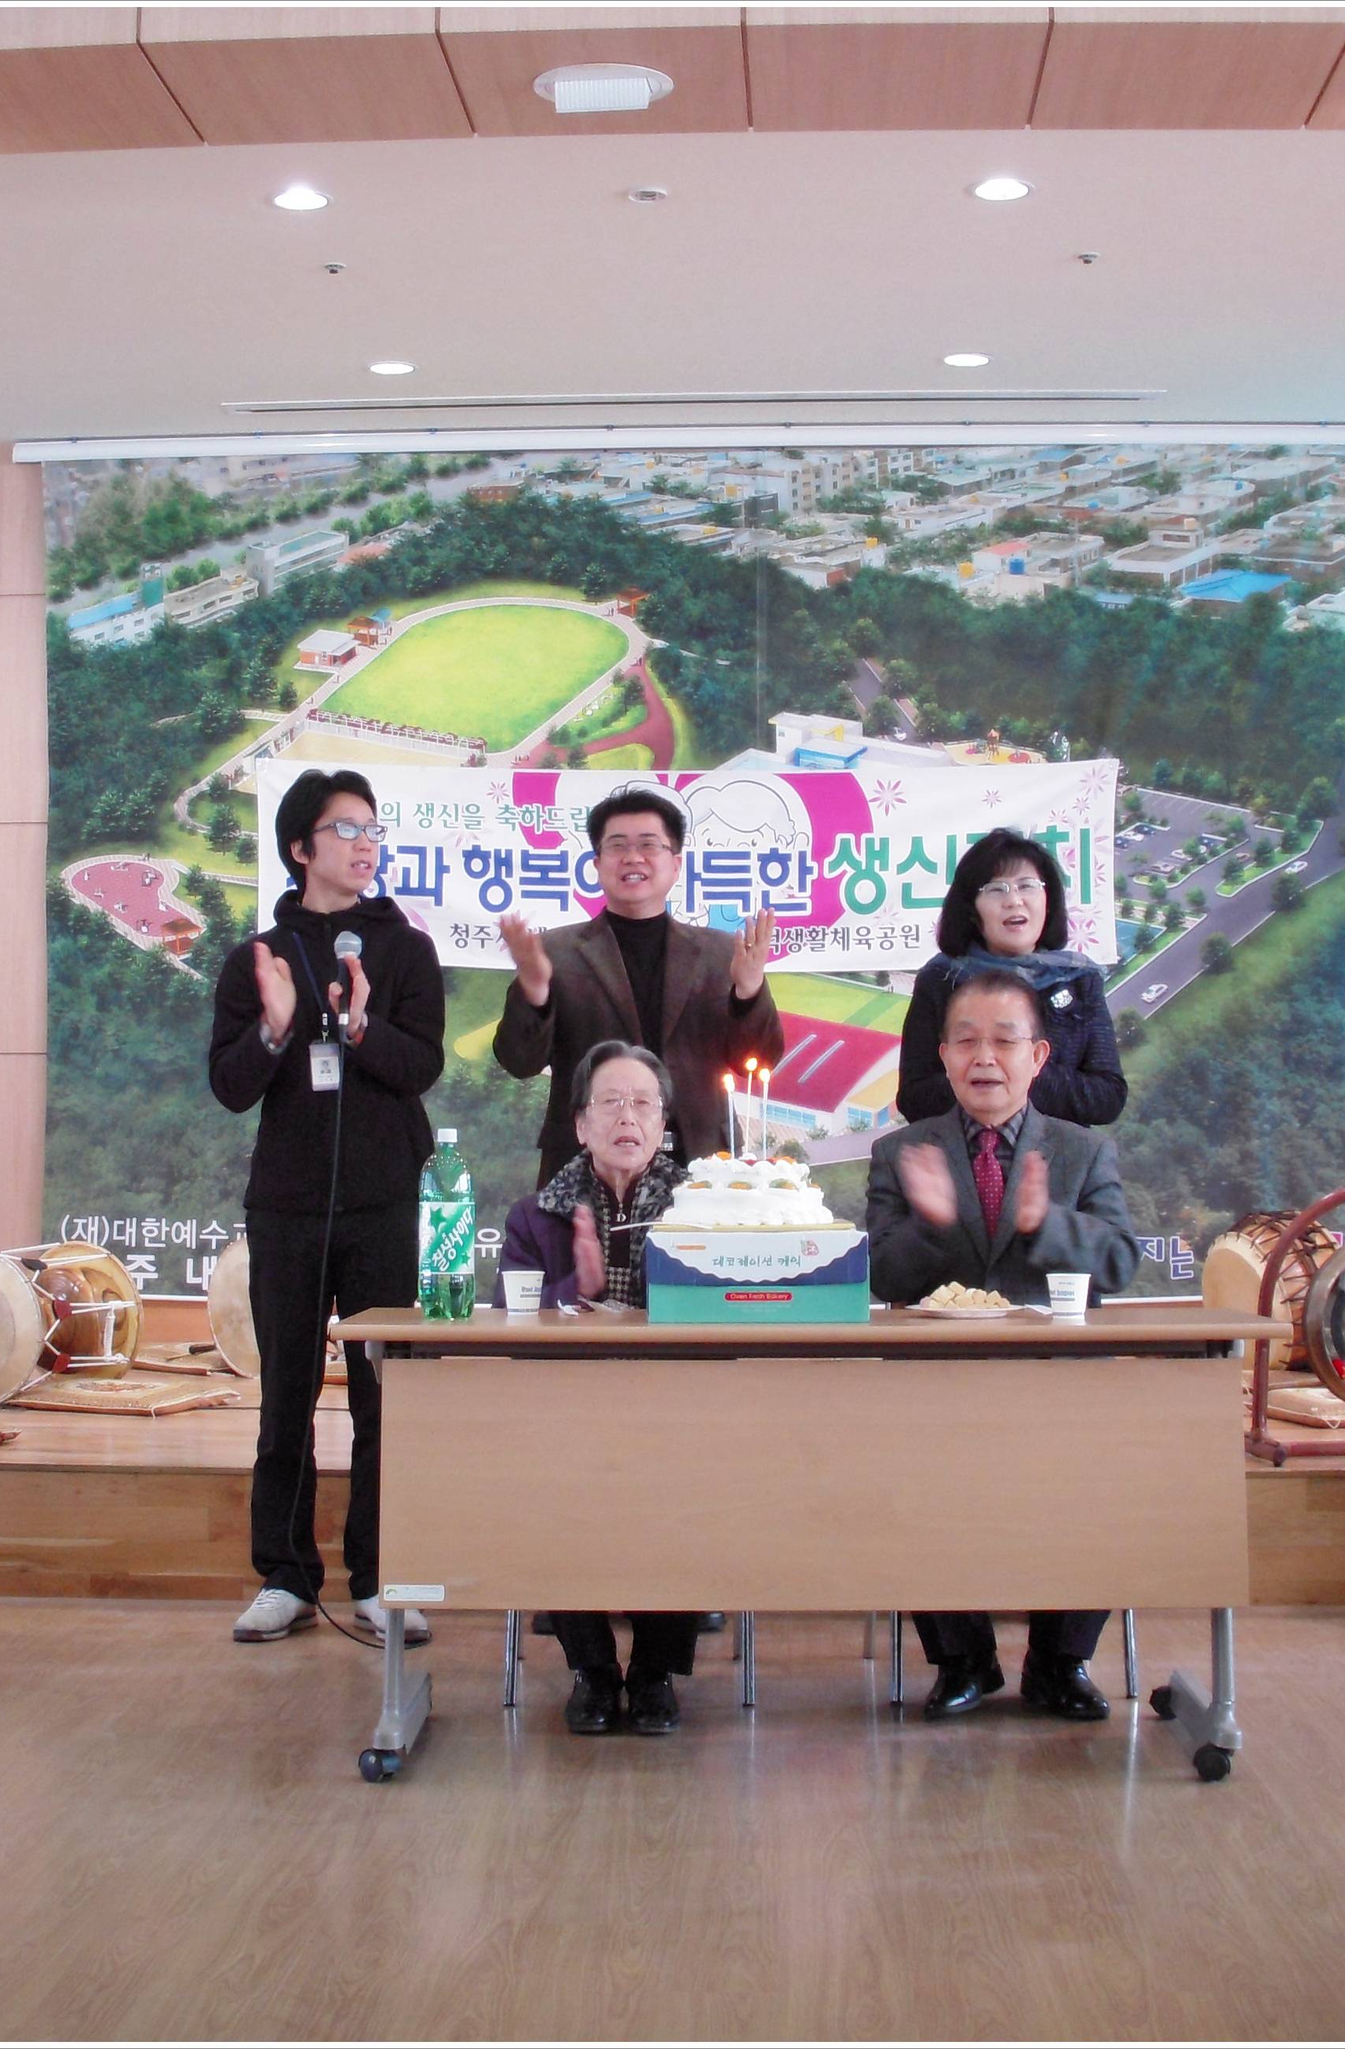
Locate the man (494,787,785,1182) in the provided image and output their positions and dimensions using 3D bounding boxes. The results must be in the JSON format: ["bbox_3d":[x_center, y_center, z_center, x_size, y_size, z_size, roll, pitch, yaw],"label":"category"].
[{"bbox_3d":[-0.072,0.376,6.140,0.590,1.730,0.420,0,-2,0],"label":"man"}]

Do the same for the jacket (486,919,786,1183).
[{"bbox_3d":[-0.068,0.042,6.170,0.590,0.540,0.380,0,-2,-3],"label":"jacket"}]

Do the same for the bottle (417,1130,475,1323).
[{"bbox_3d":[-0.365,0.322,4.880,0.094,0.313,0.094,0,-2,0],"label":"bottle"}]

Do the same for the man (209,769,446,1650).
[{"bbox_3d":[-0.690,0.371,6.000,0.475,1.745,0.420,0,-2,-6],"label":"man"}]

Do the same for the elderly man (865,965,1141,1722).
[{"bbox_3d":[0.600,0.555,5.500,0.510,1.320,0.630,0,-2,5],"label":"elderly man"}]

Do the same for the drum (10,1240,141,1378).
[{"bbox_3d":[-1.820,0.850,8.622,0.420,0.420,0.620,-1,-2,17],"label":"drum"}]

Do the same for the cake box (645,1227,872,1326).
[{"bbox_3d":[0.141,0.403,4.872,0.350,0.142,0.330,0,-2,0],"label":"cake box"}]

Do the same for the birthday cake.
[{"bbox_3d":[0.128,0.277,4.970,0.290,0.123,0.290,0,-2,0],"label":"birthday cake"}]

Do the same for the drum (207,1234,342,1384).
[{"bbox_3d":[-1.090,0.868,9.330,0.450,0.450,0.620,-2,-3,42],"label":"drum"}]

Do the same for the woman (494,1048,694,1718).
[{"bbox_3d":[-0.111,0.621,5.450,0.420,1.190,0.660,0,-2,-1],"label":"woman"}]

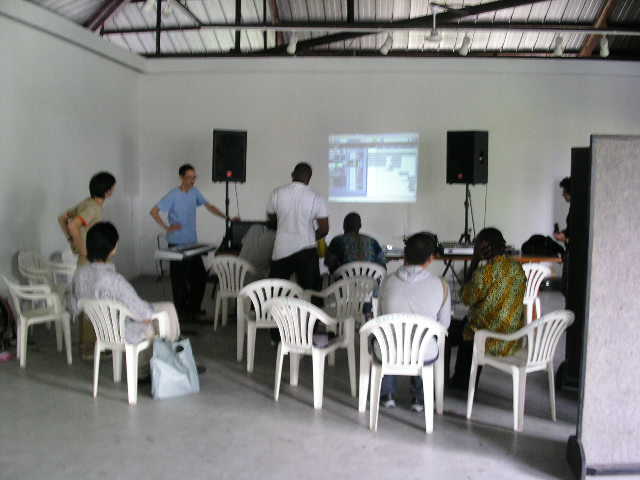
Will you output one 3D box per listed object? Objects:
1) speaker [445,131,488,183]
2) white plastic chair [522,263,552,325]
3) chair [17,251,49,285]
[{"bbox_3d":[1.883,-1.046,8.941,0.380,0.655,0.420,-5,7,-43],"label":"speaker"},{"bbox_3d":[1.967,0.589,7.214,0.570,0.765,0.530,-1,5,-12],"label":"white plastic chair"},{"bbox_3d":[-2.921,0.564,7.328,0.550,0.780,0.570,-2,5,-20],"label":"chair"}]

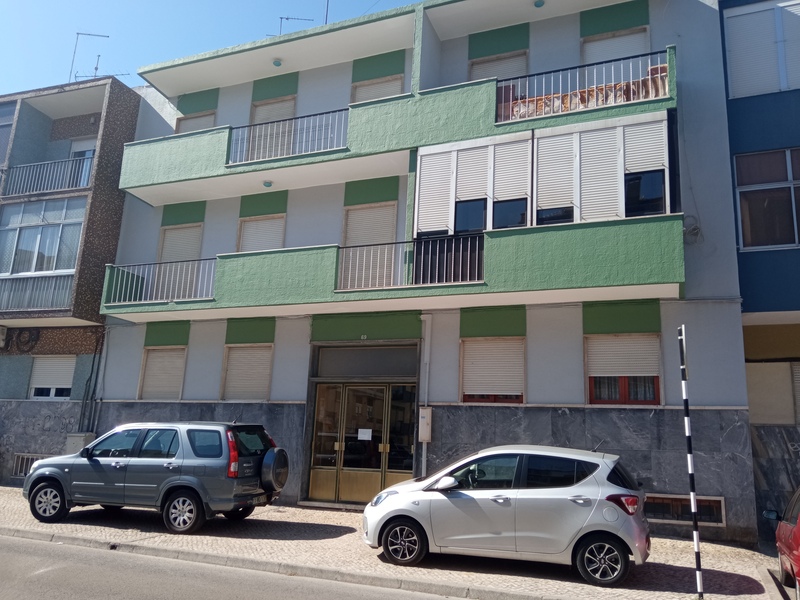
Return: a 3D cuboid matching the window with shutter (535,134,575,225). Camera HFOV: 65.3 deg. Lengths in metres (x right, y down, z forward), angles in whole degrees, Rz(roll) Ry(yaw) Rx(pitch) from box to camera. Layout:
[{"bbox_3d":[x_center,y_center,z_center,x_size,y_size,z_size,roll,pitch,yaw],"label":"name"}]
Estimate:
[{"bbox_3d":[2.688,-2.082,10.781,0.618,1.622,0.100,-3,-14,22],"label":"window with shutter"}]

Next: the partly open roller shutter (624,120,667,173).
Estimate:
[{"bbox_3d":[4.047,-2.520,10.315,0.608,0.855,0.070,-3,-14,22],"label":"partly open roller shutter"}]

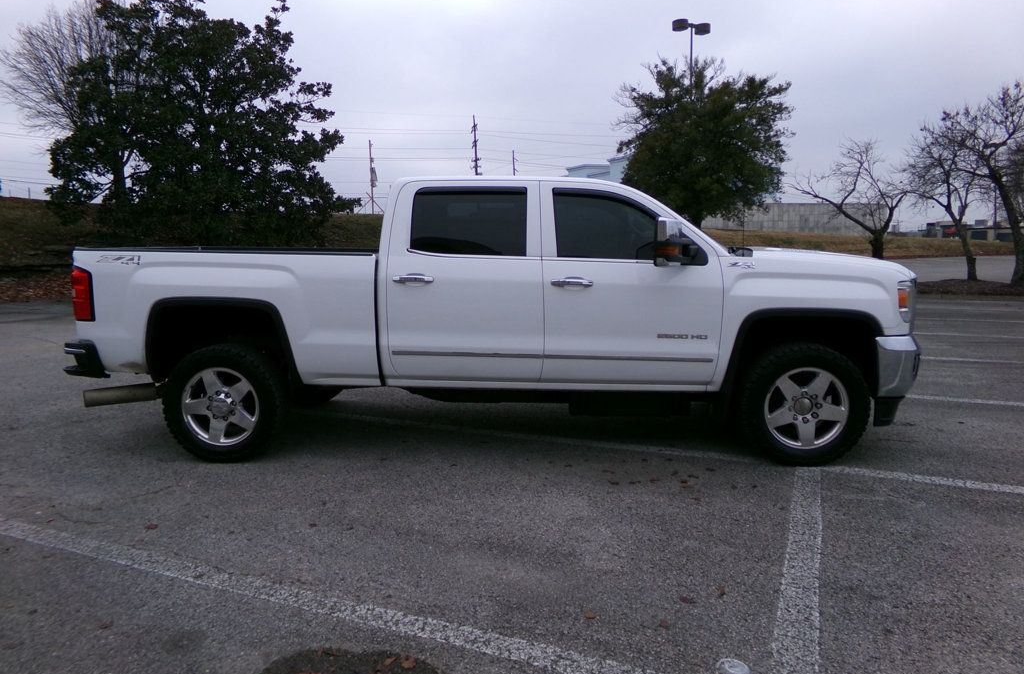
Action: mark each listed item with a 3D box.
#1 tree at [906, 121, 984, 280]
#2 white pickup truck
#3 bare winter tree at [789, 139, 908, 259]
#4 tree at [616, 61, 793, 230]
[{"bbox_3d":[12.732,-3.991,20.863,2.760,4.710,2.800,4,9,31],"label":"tree"},{"bbox_3d":[-0.096,-0.242,5.652,6.080,1.970,2.120,0,8,2],"label":"white pickup truck"},{"bbox_3d":[10.555,-3.990,22.476,3.860,4.400,3.700,3,8,25],"label":"bare winter tree"},{"bbox_3d":[6.514,-5.759,24.459,6.060,7.420,5.900,2,8,15],"label":"tree"}]

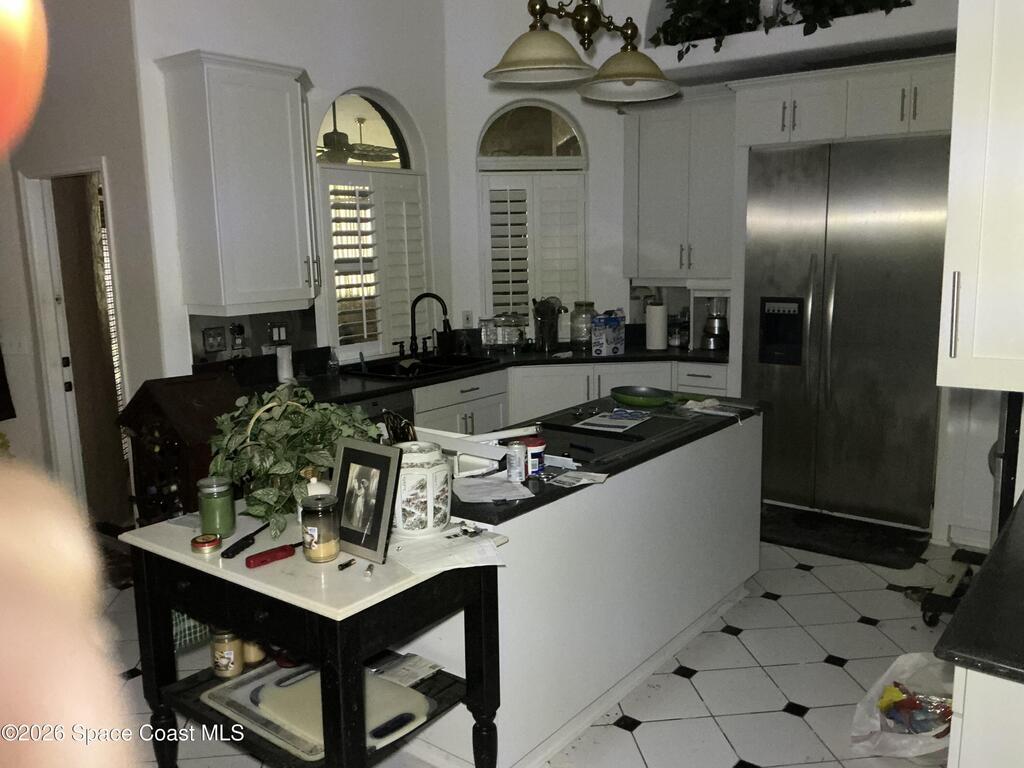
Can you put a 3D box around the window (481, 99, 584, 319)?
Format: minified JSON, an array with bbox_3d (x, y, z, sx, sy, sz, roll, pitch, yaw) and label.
[{"bbox_3d":[0.160,-1.171,6.095,0.792,1.742,0.099,-2,9,-7],"label":"window"}]

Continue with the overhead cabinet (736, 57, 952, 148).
[{"bbox_3d":[1.949,-1.528,4.631,1.247,0.366,0.594,6,11,38],"label":"overhead cabinet"}]

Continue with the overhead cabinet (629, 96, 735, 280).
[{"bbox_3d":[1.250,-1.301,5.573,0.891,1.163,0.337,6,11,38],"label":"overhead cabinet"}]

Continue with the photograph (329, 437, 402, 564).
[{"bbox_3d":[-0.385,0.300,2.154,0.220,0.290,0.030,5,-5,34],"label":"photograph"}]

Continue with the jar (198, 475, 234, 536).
[{"bbox_3d":[-0.841,0.346,2.336,0.098,0.147,0.098,-1,9,0],"label":"jar"}]

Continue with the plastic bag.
[{"bbox_3d":[1.357,1.048,2.788,0.350,0.210,0.360,3,10,27],"label":"plastic bag"}]

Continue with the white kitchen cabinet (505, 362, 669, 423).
[{"bbox_3d":[0.504,0.232,5.726,1.071,0.820,0.580,-2,9,-4],"label":"white kitchen cabinet"}]

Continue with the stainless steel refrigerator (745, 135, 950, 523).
[{"bbox_3d":[2.024,-0.307,4.910,1.095,2.132,0.700,6,12,39],"label":"stainless steel refrigerator"}]

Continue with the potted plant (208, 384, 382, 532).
[{"bbox_3d":[-0.653,0.196,2.472,0.455,0.393,0.396,-4,9,-15],"label":"potted plant"}]

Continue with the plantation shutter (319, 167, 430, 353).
[{"bbox_3d":[-0.879,-0.790,5.525,0.069,1.233,0.941,6,11,38],"label":"plantation shutter"}]

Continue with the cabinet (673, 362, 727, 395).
[{"bbox_3d":[1.389,0.252,5.557,0.386,0.867,0.594,6,11,38],"label":"cabinet"}]

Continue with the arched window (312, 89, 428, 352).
[{"bbox_3d":[-0.836,-0.971,5.172,0.120,1.637,0.921,6,12,39],"label":"arched window"}]

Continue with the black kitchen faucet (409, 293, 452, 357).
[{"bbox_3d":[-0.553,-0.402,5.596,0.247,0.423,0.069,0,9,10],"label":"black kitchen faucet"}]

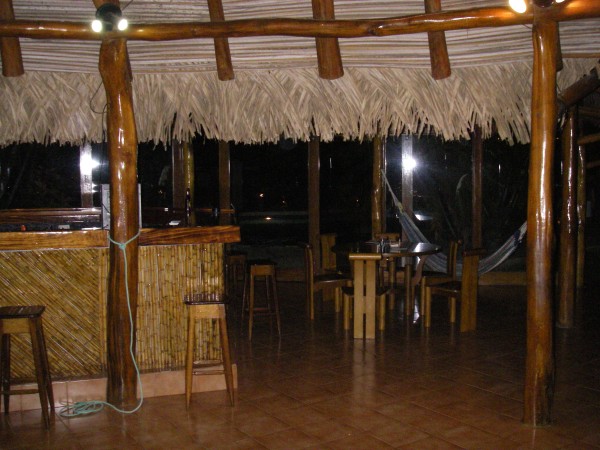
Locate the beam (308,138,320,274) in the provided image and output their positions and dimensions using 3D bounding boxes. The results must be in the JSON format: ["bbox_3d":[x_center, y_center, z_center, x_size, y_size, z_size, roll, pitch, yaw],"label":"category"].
[{"bbox_3d":[0.230,-0.362,10.337,0.160,2.450,0.150,0,4,9],"label":"beam"}]

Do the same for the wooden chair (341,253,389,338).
[{"bbox_3d":[0.670,0.684,6.707,0.460,0.850,0.490,0,5,6],"label":"wooden chair"}]

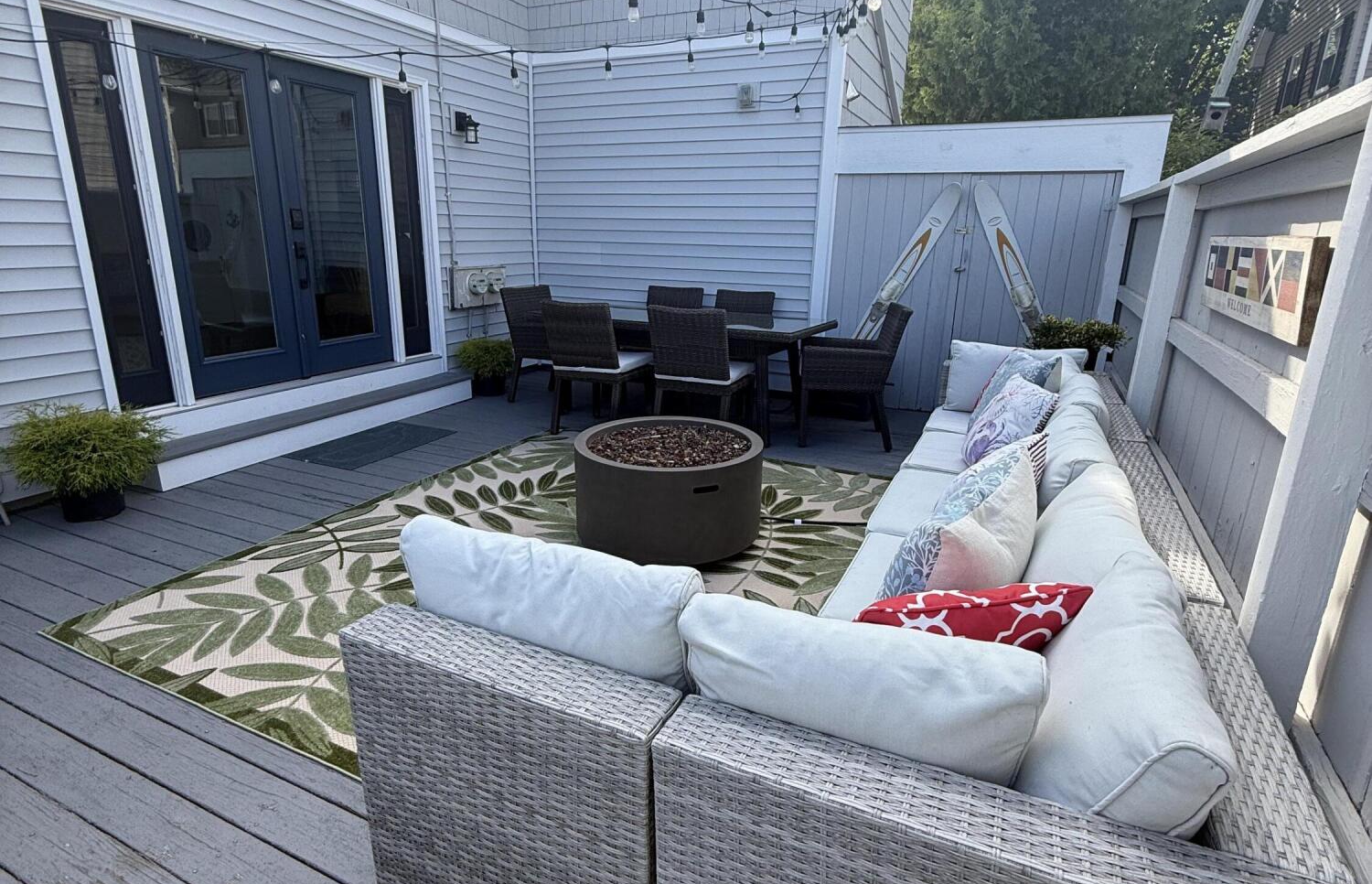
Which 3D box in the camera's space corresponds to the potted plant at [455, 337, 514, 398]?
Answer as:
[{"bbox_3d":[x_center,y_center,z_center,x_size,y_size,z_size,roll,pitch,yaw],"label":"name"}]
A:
[{"bbox_3d":[-1.666,-0.639,6.223,0.500,0.470,0.500,1,16,0],"label":"potted plant"}]

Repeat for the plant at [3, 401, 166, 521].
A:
[{"bbox_3d":[-2.730,0.106,3.409,0.560,0.460,0.560,9,17,24],"label":"plant"}]

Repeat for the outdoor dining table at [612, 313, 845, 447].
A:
[{"bbox_3d":[-0.028,-0.509,5.160,1.860,0.730,0.930,8,18,24],"label":"outdoor dining table"}]

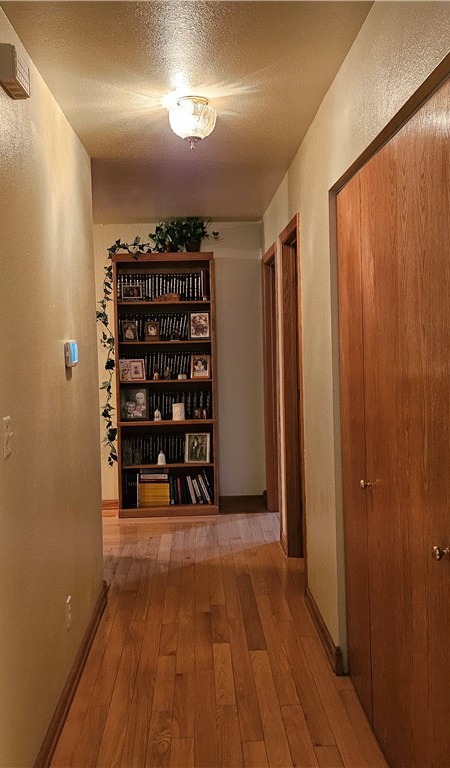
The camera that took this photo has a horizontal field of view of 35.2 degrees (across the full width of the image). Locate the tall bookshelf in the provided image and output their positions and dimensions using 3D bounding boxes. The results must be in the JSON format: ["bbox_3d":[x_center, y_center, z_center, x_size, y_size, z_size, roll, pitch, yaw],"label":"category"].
[{"bbox_3d":[-0.493,0.011,6.029,0.818,2.180,0.290,-1,3,-2],"label":"tall bookshelf"}]

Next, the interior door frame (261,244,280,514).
[{"bbox_3d":[0.411,0.053,5.466,0.130,2.120,0.900,-1,3,-2],"label":"interior door frame"}]

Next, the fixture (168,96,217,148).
[{"bbox_3d":[-0.133,-1.083,2.974,0.197,0.195,0.197,-1,3,-2],"label":"fixture"}]

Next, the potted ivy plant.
[{"bbox_3d":[-0.336,-1.217,5.915,0.580,0.285,0.280,-1,3,-2],"label":"potted ivy plant"}]

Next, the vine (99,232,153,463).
[{"bbox_3d":[-0.838,-0.269,5.925,0.410,1.880,0.180,-1,3,-2],"label":"vine"}]

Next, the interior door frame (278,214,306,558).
[{"bbox_3d":[0.459,0.115,4.294,0.130,2.120,0.850,-1,3,-2],"label":"interior door frame"}]

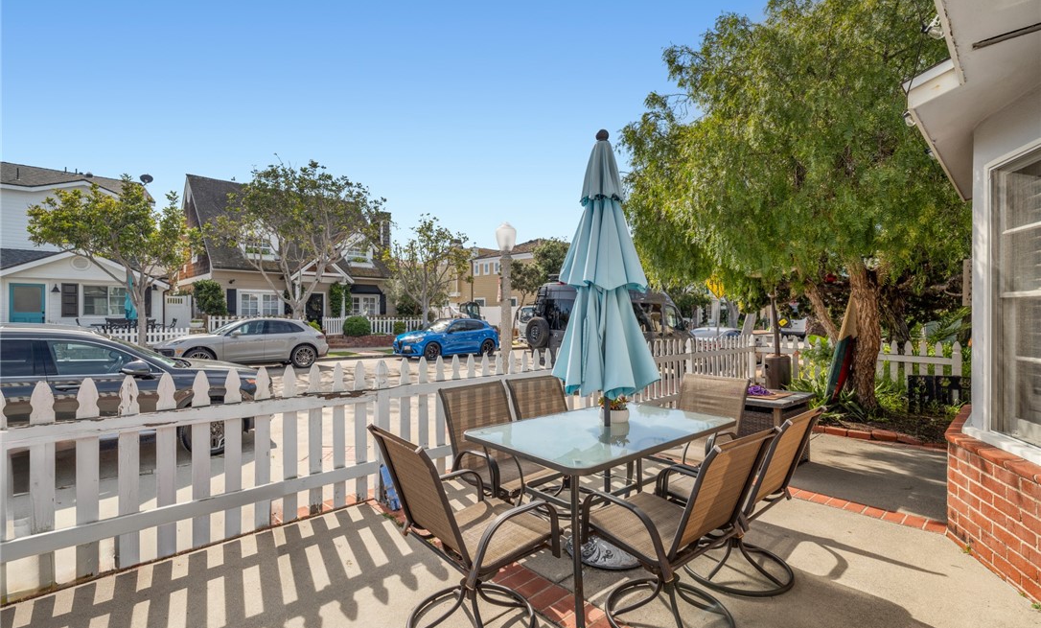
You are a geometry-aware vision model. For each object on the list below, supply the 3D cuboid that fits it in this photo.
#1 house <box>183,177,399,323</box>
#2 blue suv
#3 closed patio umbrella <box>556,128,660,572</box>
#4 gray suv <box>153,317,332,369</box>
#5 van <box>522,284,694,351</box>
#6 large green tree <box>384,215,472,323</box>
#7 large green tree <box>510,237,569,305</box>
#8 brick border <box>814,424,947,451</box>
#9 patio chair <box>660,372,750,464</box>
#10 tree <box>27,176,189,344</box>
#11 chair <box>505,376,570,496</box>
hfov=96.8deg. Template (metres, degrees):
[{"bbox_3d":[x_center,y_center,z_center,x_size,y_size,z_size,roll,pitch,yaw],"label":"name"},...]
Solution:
[{"bbox_3d":[-14.740,-2.946,28.429,9.300,9.000,11.000,2,-2,-43],"label":"house"},{"bbox_3d":[-3.040,1.000,20.100,4.690,1.670,1.970,0,0,-43],"label":"blue suv"},{"bbox_3d":[0.546,0.135,2.923,0.640,2.560,0.660,0,-2,0],"label":"closed patio umbrella"},{"bbox_3d":[-8.560,0.930,14.630,4.690,1.620,1.970,0,0,-43],"label":"gray suv"},{"bbox_3d":[3.271,0.340,14.971,6.100,2.780,2.100,0,0,-43],"label":"van"},{"bbox_3d":[-4.537,-1.461,22.730,4.200,6.600,4.200,0,-2,0],"label":"large green tree"},{"bbox_3d":[1.656,-1.633,34.062,5.000,7.500,5.000,0,-2,0],"label":"large green tree"},{"bbox_3d":[3.920,1.368,5.140,1.280,0.085,0.130,0,0,41],"label":"brick border"},{"bbox_3d":[1.387,0.971,3.642,0.700,0.930,0.620,1,-2,-41],"label":"patio chair"},{"bbox_3d":[-12.100,-1.250,13.800,3.800,5.800,3.800,0,0,-43],"label":"tree"},{"bbox_3d":[0.301,0.950,3.493,0.600,0.920,0.690,0,0,-38],"label":"chair"}]

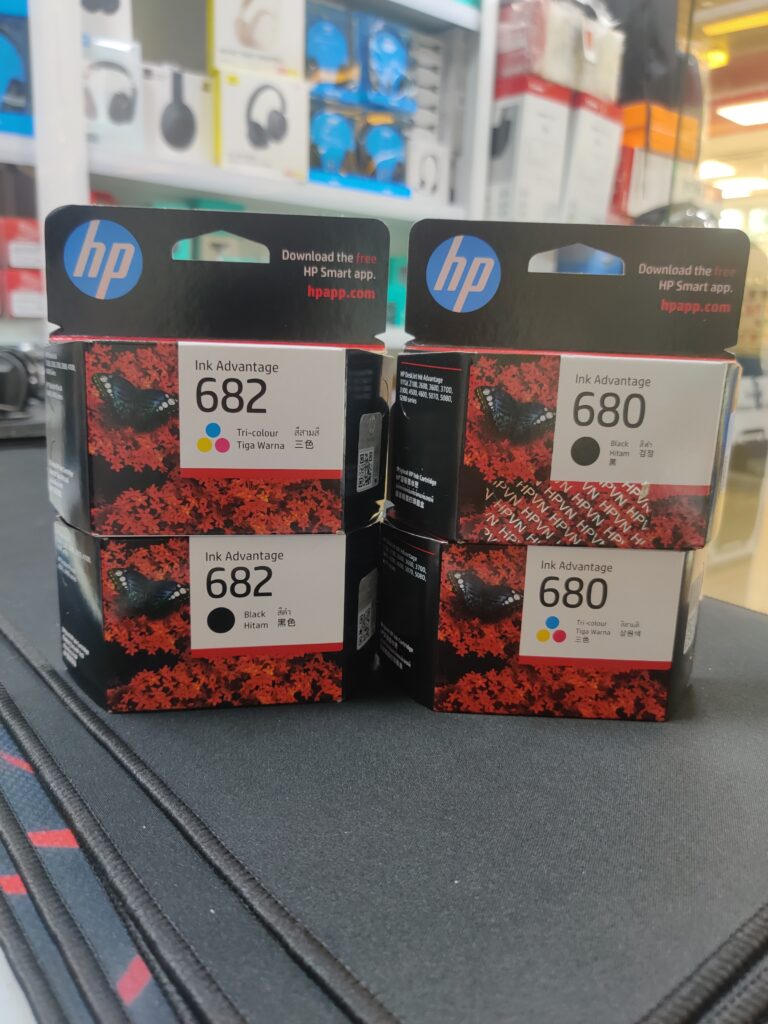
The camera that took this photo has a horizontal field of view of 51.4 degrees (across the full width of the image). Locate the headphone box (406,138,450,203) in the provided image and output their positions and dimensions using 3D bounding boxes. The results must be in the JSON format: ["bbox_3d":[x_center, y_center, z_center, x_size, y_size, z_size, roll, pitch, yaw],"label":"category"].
[{"bbox_3d":[0.086,-0.779,1.820,0.125,0.144,0.050,-8,16,-38],"label":"headphone box"}]

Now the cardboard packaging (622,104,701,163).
[{"bbox_3d":[0.845,-1.174,2.511,0.264,0.130,0.150,-8,16,-38],"label":"cardboard packaging"}]

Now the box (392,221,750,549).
[{"bbox_3d":[0.065,-0.042,0.261,0.117,0.102,0.035,2,12,-1],"label":"box"}]

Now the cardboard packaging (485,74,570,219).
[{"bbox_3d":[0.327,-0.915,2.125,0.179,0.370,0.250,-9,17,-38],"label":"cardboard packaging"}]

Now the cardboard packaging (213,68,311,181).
[{"bbox_3d":[-0.245,-0.751,1.562,0.190,0.178,0.055,-8,16,-38],"label":"cardboard packaging"}]

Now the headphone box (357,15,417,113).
[{"bbox_3d":[-0.004,-0.938,1.688,0.127,0.175,0.060,-8,16,-38],"label":"headphone box"}]

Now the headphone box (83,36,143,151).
[{"bbox_3d":[-0.488,-0.710,1.377,0.122,0.174,0.060,-8,16,-38],"label":"headphone box"}]

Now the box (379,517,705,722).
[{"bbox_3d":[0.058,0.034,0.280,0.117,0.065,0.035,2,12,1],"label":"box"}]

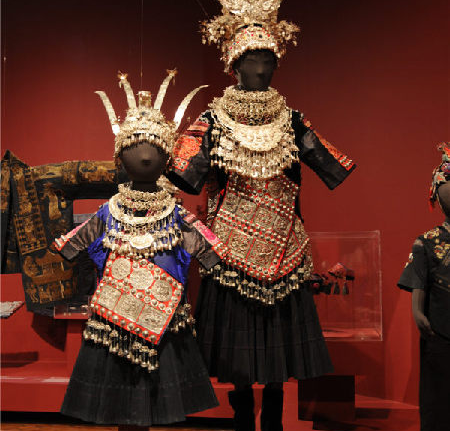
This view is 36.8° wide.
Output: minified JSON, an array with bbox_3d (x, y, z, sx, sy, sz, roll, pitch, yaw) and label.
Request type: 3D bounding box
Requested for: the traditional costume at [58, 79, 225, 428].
[{"bbox_3d":[-0.262,0.068,2.020,0.500,1.010,0.410,1,-2,-10],"label":"traditional costume"}]

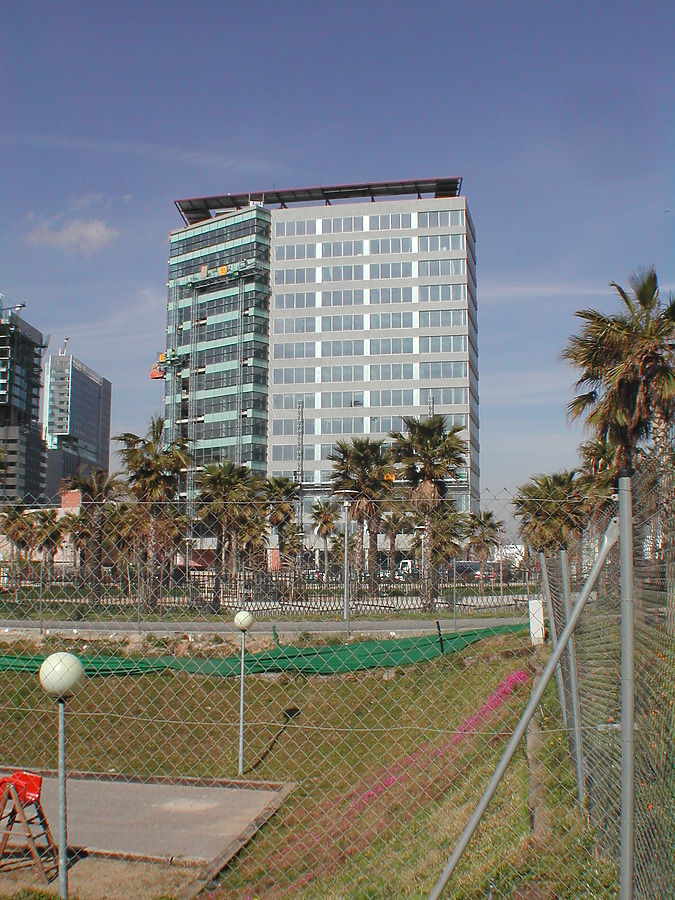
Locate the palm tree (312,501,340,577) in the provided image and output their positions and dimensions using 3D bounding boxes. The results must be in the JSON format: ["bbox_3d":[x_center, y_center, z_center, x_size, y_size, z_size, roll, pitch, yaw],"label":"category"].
[{"bbox_3d":[-1.182,8.926,120.368,2.960,8.300,2.960,0,-5,0],"label":"palm tree"}]

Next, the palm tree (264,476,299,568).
[{"bbox_3d":[-4.439,6.541,96.856,2.850,8.900,2.850,0,-5,0],"label":"palm tree"}]

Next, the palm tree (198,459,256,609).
[{"bbox_3d":[-4.991,3.882,54.941,2.560,6.840,2.560,0,-5,0],"label":"palm tree"}]

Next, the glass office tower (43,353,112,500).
[{"bbox_3d":[-121.160,6.370,559.690,15.000,89.140,76.000,0,-5,1],"label":"glass office tower"}]

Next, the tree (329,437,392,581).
[{"bbox_3d":[1.420,4.139,75.462,3.950,9.990,3.950,0,-5,0],"label":"tree"}]

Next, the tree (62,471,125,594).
[{"bbox_3d":[-12.701,4.451,63.870,3.350,7.200,3.350,0,-5,0],"label":"tree"}]

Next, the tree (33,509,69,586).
[{"bbox_3d":[-25.336,8.510,107.877,3.180,6.690,3.180,0,-5,0],"label":"tree"}]

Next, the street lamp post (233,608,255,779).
[{"bbox_3d":[-1.933,5.025,25.348,0.410,3.390,0.410,0,-5,0],"label":"street lamp post"}]

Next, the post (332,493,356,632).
[{"bbox_3d":[0.346,4.261,49.731,1.000,5.230,1.000,0,-5,0],"label":"post"}]

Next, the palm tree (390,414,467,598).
[{"bbox_3d":[4.598,3.061,61.738,3.840,9.770,3.840,0,-5,0],"label":"palm tree"}]

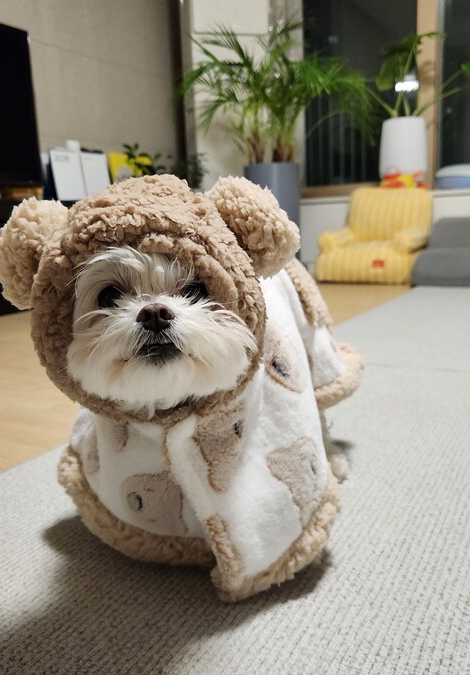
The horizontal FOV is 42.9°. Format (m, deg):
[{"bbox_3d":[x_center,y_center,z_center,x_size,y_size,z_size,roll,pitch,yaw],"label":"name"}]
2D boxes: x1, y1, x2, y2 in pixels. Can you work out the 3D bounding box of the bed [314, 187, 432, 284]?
[{"bbox_3d":[0.732,-0.537,3.127,0.525,0.460,0.470,5,13,36],"label":"bed"}]

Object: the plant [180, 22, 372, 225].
[{"bbox_3d":[0.245,-1.054,3.459,1.020,1.398,0.880,3,12,30],"label":"plant"}]

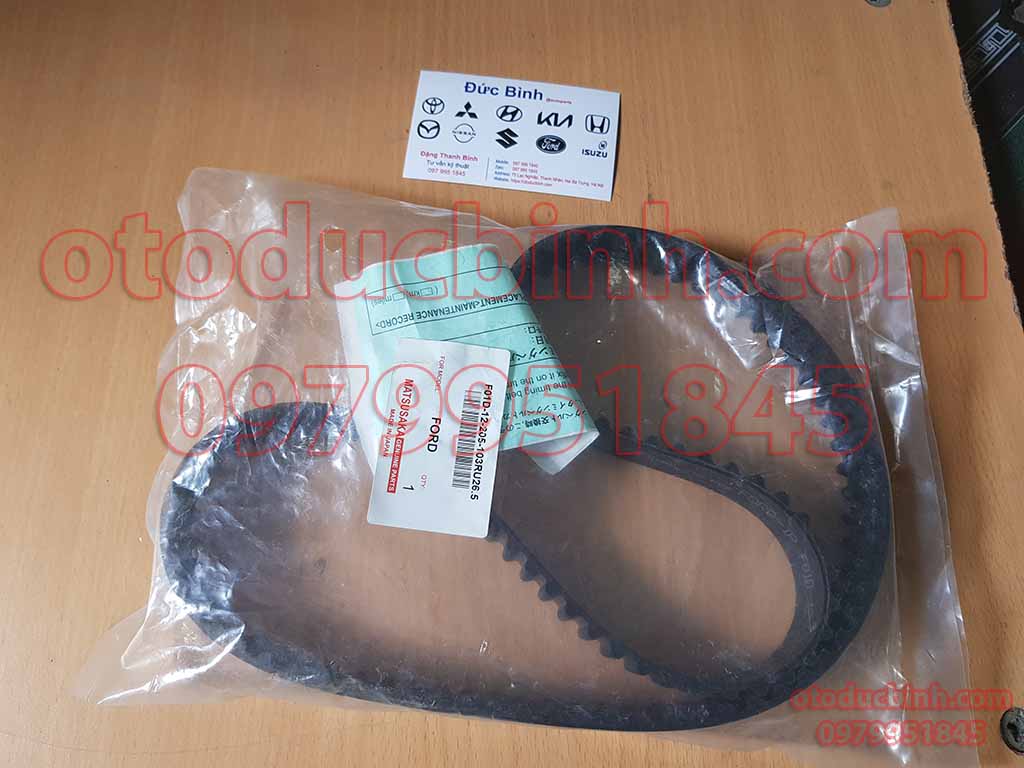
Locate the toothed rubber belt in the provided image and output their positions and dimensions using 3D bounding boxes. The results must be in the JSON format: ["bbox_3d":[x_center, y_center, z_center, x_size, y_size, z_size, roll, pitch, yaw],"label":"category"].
[{"bbox_3d":[0.008,0.027,0.283,0.249,0.027,0.178,3,74,0],"label":"toothed rubber belt"}]

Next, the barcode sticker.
[{"bbox_3d":[-0.025,0.018,0.274,0.042,0.001,0.069,7,74,1],"label":"barcode sticker"}]

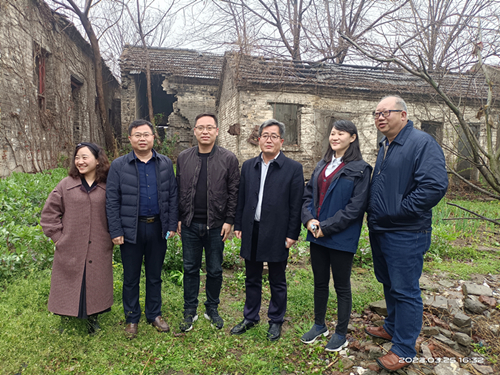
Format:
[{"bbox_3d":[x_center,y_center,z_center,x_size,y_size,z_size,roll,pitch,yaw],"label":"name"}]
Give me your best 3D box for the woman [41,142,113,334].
[{"bbox_3d":[-1.436,0.425,3.042,0.570,1.590,0.360,-3,4,-27],"label":"woman"}]

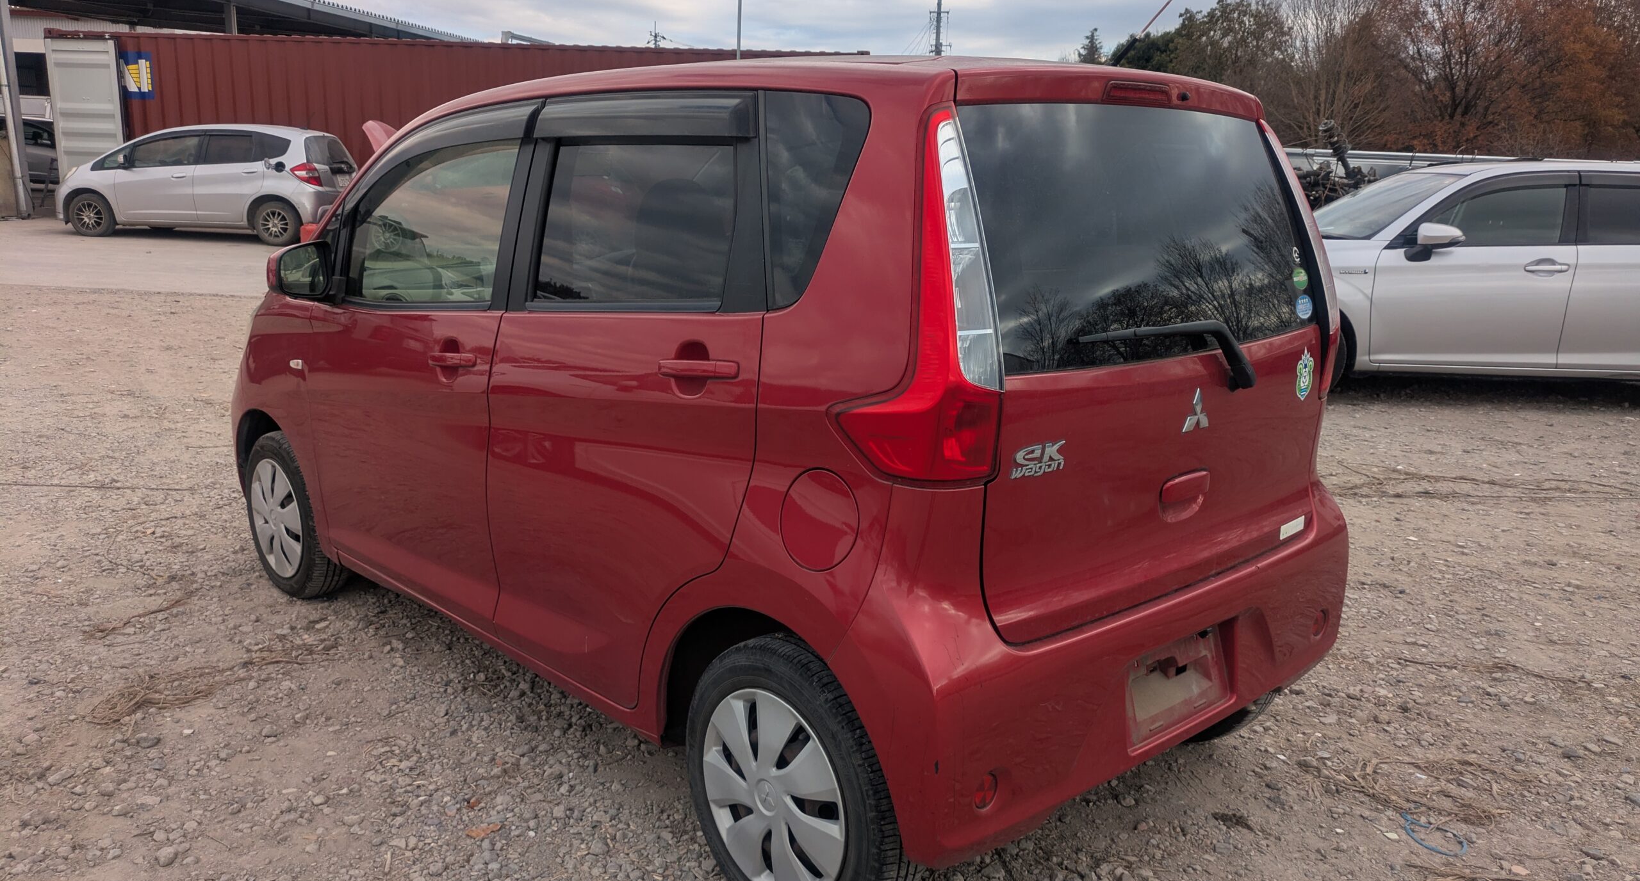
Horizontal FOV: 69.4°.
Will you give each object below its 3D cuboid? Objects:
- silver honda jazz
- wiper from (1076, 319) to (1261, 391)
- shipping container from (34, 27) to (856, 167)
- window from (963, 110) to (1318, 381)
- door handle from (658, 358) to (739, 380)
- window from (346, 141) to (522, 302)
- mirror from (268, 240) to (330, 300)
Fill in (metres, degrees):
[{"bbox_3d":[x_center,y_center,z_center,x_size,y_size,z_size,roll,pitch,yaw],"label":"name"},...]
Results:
[{"bbox_3d":[-8.292,-3.501,16.004,3.900,1.525,1.695,3,13,5],"label":"silver honda jazz"},{"bbox_3d":[0.605,-0.135,2.030,0.510,0.150,0.075,-11,-3,-42],"label":"wiper"},{"bbox_3d":[-5.408,-4.720,18.930,12.190,2.850,2.438,2,13,2],"label":"shipping container"},{"bbox_3d":[0.630,-0.392,2.135,1.070,0.470,0.090,-11,-3,-42],"label":"window"},{"bbox_3d":[-0.207,-0.122,2.032,0.045,0.038,0.228,-11,16,-42],"label":"door handle"},{"bbox_3d":[-0.967,-0.527,2.908,0.050,0.420,0.860,7,4,-44],"label":"window"},{"bbox_3d":[-1.356,-0.444,3.066,0.140,0.155,0.180,11,16,41],"label":"mirror"}]

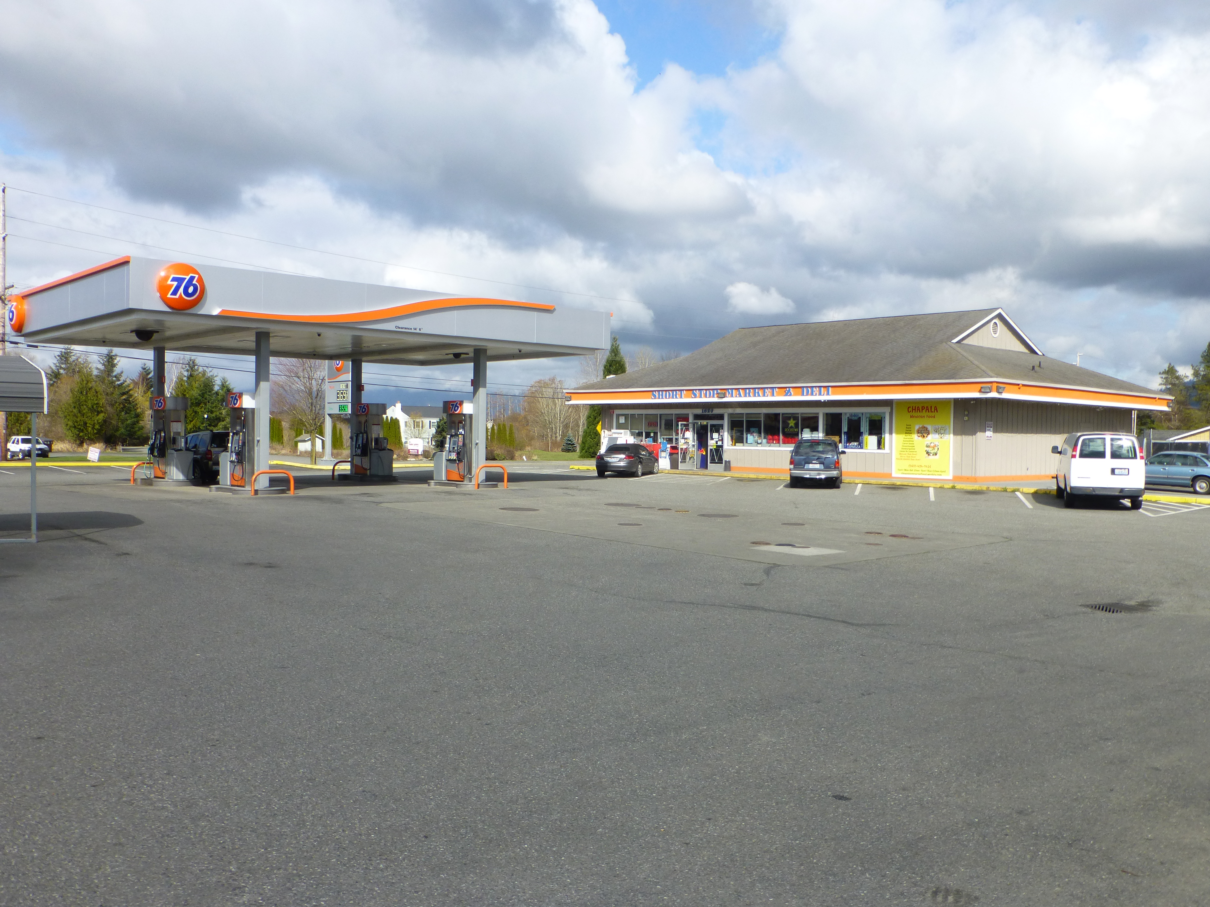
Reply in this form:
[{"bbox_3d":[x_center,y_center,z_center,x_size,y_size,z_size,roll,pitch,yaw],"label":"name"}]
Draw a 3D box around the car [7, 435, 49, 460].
[{"bbox_3d":[-44.303,-0.457,80.500,1.800,1.750,4.400,0,2,-45],"label":"car"}]

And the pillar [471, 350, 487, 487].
[{"bbox_3d":[-3.926,-1.202,33.206,0.250,4.216,0.349,0,2,-42],"label":"pillar"}]

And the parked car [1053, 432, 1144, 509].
[{"bbox_3d":[15.343,0.485,32.829,2.000,2.140,5.800,1,1,18],"label":"parked car"}]

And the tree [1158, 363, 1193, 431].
[{"bbox_3d":[67.984,-5.112,125.031,3.900,11.300,3.900,1,1,28],"label":"tree"}]

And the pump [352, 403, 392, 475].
[{"bbox_3d":[-8.658,-0.493,38.428,0.640,2.590,1.150,0,2,-42],"label":"pump"}]

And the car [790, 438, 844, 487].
[{"bbox_3d":[7.918,0.318,39.018,1.800,1.730,4.790,1,1,13],"label":"car"}]

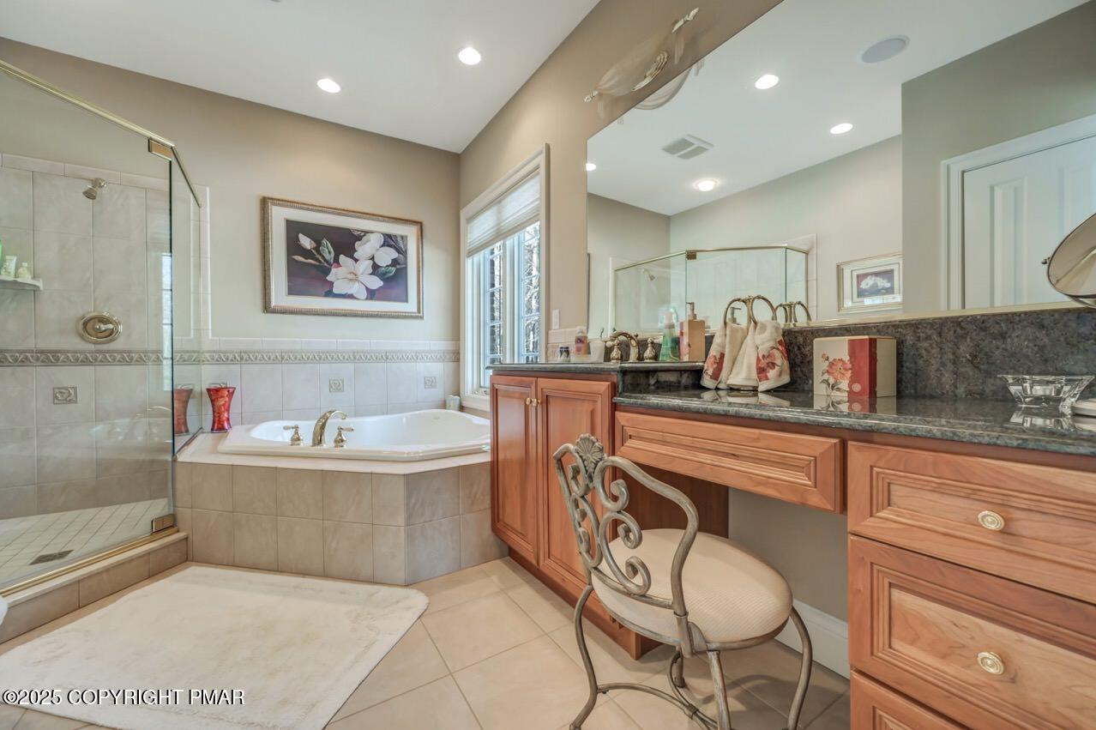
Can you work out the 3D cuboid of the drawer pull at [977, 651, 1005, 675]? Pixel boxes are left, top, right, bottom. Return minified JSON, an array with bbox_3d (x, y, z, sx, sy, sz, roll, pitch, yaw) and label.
[{"bbox_3d":[0.624,0.418,0.600,0.027,0.028,0.028,-1,0,-33],"label":"drawer pull"}]

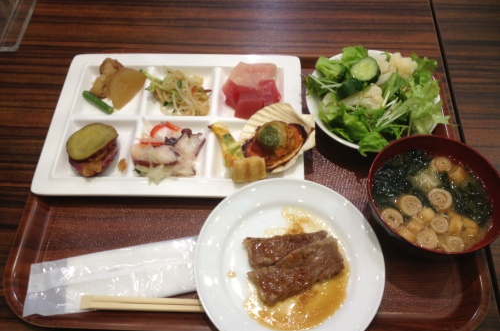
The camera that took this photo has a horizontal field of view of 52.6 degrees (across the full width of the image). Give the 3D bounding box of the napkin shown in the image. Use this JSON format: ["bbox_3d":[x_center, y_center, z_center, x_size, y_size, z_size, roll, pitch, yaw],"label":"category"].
[{"bbox_3d":[-0.115,0.106,0.498,0.210,0.012,0.062,-9,58,-3],"label":"napkin"}]

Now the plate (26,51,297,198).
[{"bbox_3d":[-0.083,-0.045,0.584,0.285,0.025,0.198,1,58,3],"label":"plate"}]

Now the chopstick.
[{"bbox_3d":[-0.062,0.133,0.478,0.200,0.005,0.011,0,58,3],"label":"chopstick"}]

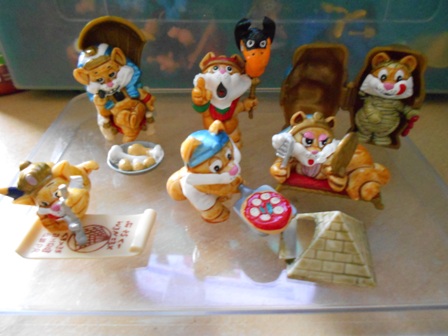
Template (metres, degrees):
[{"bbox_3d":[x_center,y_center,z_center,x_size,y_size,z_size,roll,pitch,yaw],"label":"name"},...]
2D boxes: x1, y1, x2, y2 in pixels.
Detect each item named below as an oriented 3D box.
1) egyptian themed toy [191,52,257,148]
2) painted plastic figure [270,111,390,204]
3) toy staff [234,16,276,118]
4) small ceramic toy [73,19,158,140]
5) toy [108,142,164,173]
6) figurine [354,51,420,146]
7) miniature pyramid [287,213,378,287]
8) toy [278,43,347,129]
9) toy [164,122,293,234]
[{"bbox_3d":[0.000,-0.029,0.144,0.026,0.040,0.021,2,36,2],"label":"egyptian themed toy"},{"bbox_3d":[0.038,-0.006,0.118,0.039,0.032,0.021,9,37,13],"label":"painted plastic figure"},{"bbox_3d":[0.011,-0.038,0.132,0.016,0.039,0.013,-2,36,-2],"label":"toy staff"},{"bbox_3d":[-0.047,-0.039,0.150,0.028,0.049,0.029,-7,34,-14],"label":"small ceramic toy"},{"bbox_3d":[-0.037,-0.005,0.140,0.022,0.006,0.022,0,36,0],"label":"toy"},{"bbox_3d":[0.071,-0.032,0.148,0.026,0.041,0.018,18,38,25],"label":"figurine"},{"bbox_3d":[0.030,0.018,0.100,0.026,0.015,0.025,6,36,8],"label":"miniature pyramid"},{"bbox_3d":[0.039,-0.035,0.151,0.028,0.041,0.012,4,34,6],"label":"toy"},{"bbox_3d":[0.002,0.002,0.107,0.040,0.033,0.025,20,40,25],"label":"toy"}]

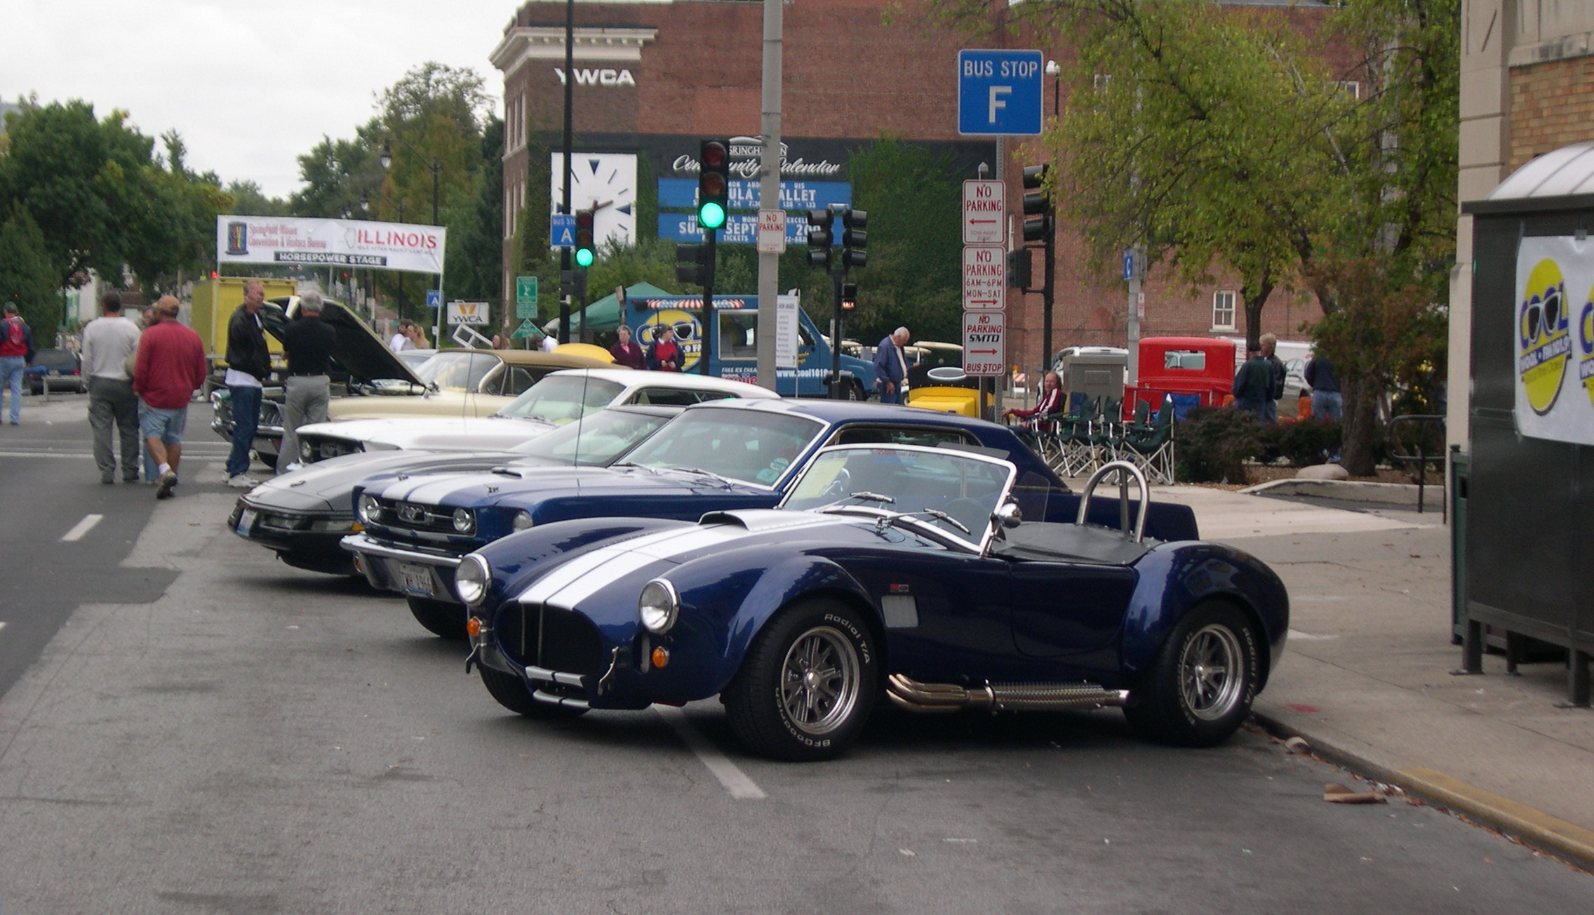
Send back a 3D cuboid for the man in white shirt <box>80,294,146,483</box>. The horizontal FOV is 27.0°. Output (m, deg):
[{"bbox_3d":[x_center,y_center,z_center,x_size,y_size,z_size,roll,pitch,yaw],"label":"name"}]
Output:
[{"bbox_3d":[-6.239,-0.647,30.200,0.570,1.760,0.360,0,3,-6],"label":"man in white shirt"}]

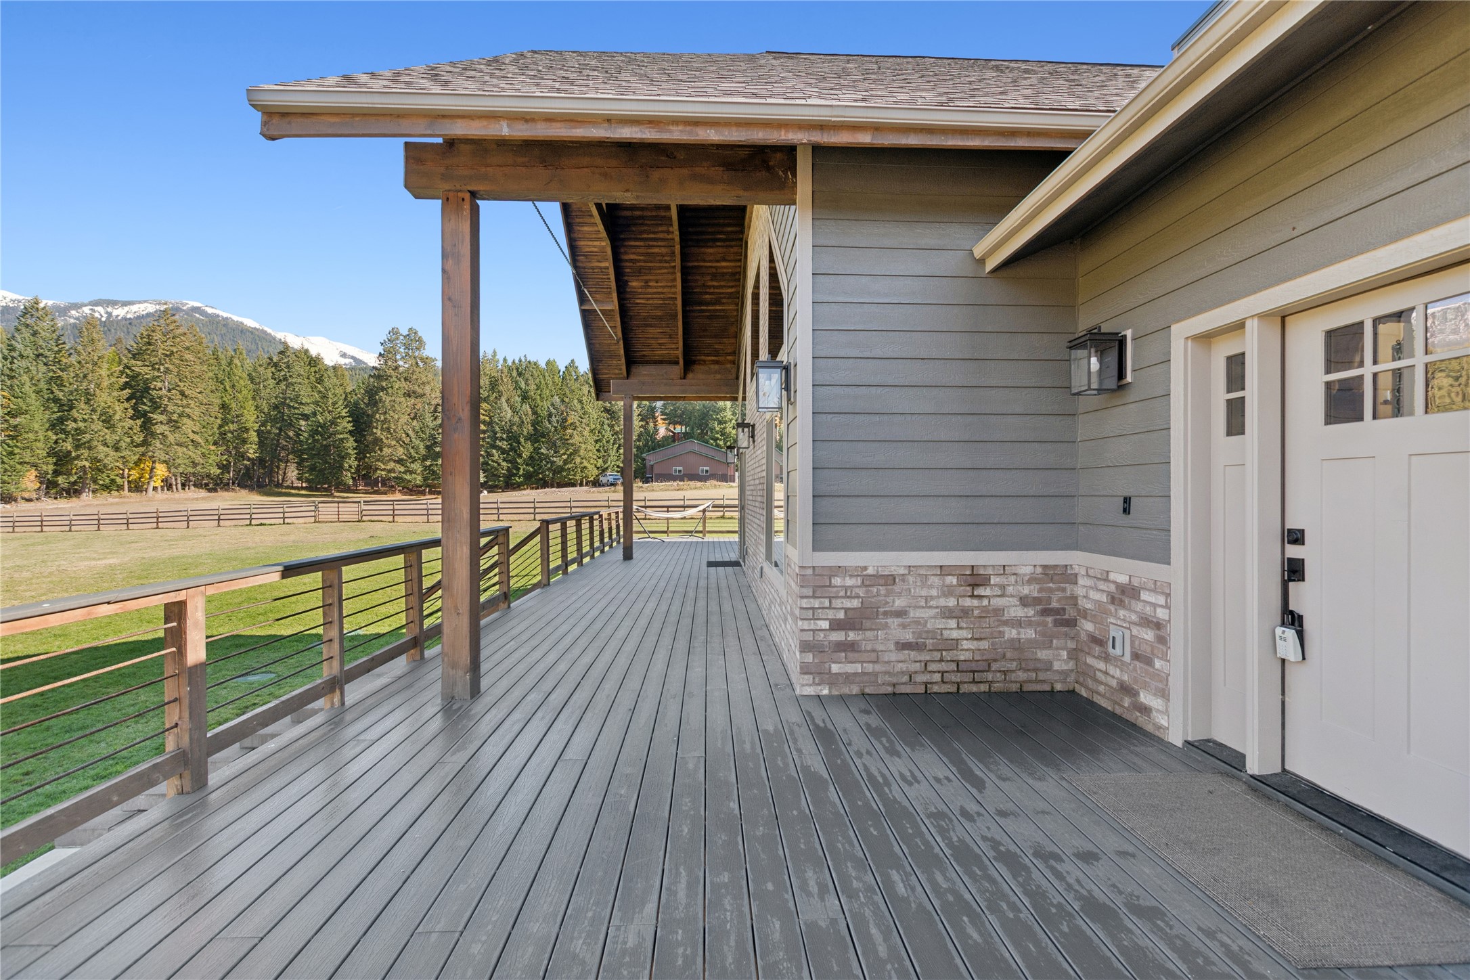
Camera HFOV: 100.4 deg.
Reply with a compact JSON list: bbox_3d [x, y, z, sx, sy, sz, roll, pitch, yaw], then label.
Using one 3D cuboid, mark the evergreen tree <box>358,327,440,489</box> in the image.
[{"bbox_3d":[-40.587,-9.925,74.000,8.760,19.572,8.760,0,0,0],"label":"evergreen tree"}]

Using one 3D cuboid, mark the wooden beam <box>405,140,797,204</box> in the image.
[{"bbox_3d":[-0.820,-1.999,3.888,2.419,0.309,0.140,0,0,-3],"label":"wooden beam"}]

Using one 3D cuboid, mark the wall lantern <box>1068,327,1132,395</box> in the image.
[{"bbox_3d":[2.120,-0.755,3.540,0.250,0.380,0.195,0,0,-3],"label":"wall lantern"}]

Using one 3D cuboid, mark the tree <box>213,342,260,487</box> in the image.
[{"bbox_3d":[-65.104,-9.679,80.000,4.538,18.458,4.538,0,0,0],"label":"tree"}]

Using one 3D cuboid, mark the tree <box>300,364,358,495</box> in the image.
[{"bbox_3d":[-46.597,-6.828,70.000,6.694,14.706,6.694,0,0,-3],"label":"tree"}]

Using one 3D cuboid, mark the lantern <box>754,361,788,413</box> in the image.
[{"bbox_3d":[0.264,-0.716,4.175,0.250,0.353,0.190,0,0,-3],"label":"lantern"}]

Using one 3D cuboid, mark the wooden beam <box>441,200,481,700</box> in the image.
[{"bbox_3d":[-1.733,-0.276,3.884,0.180,3.155,0.177,0,0,-3],"label":"wooden beam"}]

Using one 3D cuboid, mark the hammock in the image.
[{"bbox_3d":[-1.700,0.830,16.850,2.750,1.060,1.150,0,0,-37],"label":"hammock"}]

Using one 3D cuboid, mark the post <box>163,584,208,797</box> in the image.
[{"bbox_3d":[-2.386,0.872,2.672,0.094,0.885,0.092,0,0,-3],"label":"post"}]

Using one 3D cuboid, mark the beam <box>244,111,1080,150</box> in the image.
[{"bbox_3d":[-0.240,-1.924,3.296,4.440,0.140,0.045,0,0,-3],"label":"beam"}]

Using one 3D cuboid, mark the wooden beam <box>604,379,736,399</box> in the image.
[{"bbox_3d":[-1.175,-1.967,12.040,2.455,0.295,0.140,0,0,-3],"label":"wooden beam"}]

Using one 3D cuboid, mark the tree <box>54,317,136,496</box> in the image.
[{"bbox_3d":[-73.111,-9.585,70.000,6.445,20.484,6.445,0,0,0],"label":"tree"}]

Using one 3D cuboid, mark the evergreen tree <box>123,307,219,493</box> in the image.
[{"bbox_3d":[-65.368,-10.455,71.000,8.129,21.443,8.129,0,0,0],"label":"evergreen tree"}]

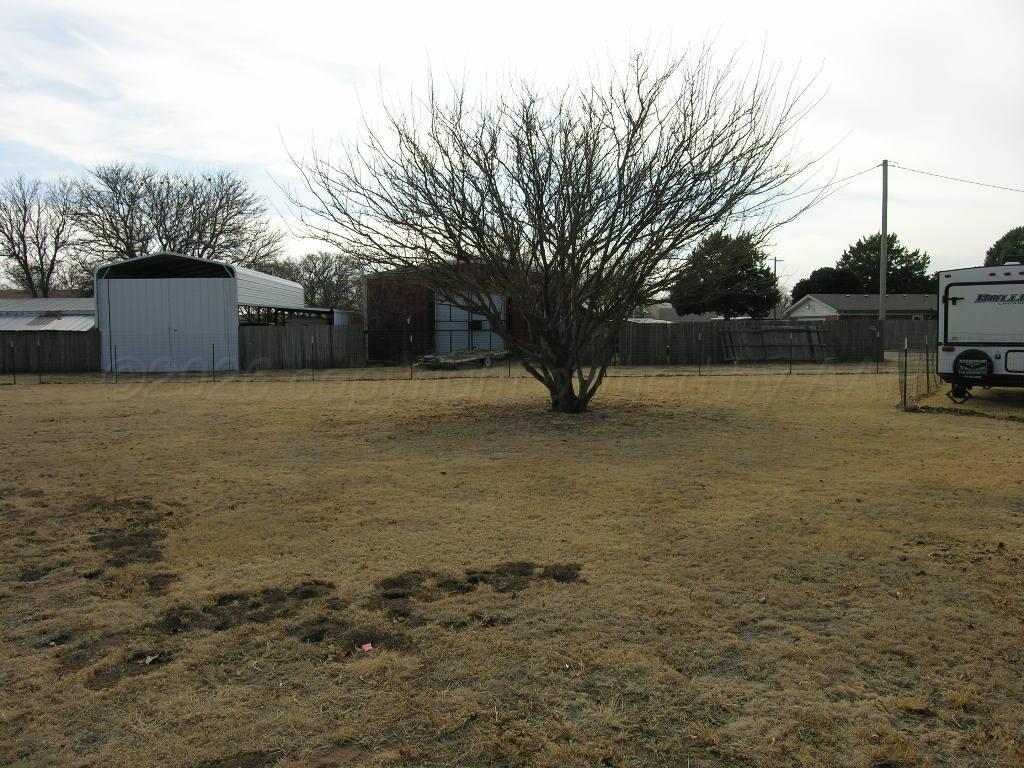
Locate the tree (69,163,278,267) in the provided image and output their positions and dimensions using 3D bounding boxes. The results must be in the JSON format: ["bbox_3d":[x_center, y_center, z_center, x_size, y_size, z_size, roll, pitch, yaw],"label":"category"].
[{"bbox_3d":[-22.469,-8.514,48.477,14.060,12.540,12.500,-2,5,-25],"label":"tree"}]

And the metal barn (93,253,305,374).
[{"bbox_3d":[-14.478,-3.332,34.478,5.760,4.800,11.800,-1,5,-4],"label":"metal barn"}]

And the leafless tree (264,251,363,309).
[{"bbox_3d":[-17.691,-7.541,63.602,8.570,8.200,8.500,-1,5,-15],"label":"leafless tree"}]

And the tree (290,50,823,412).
[{"bbox_3d":[0.855,-2.837,13.436,9.700,6.650,8.900,0,5,4],"label":"tree"}]

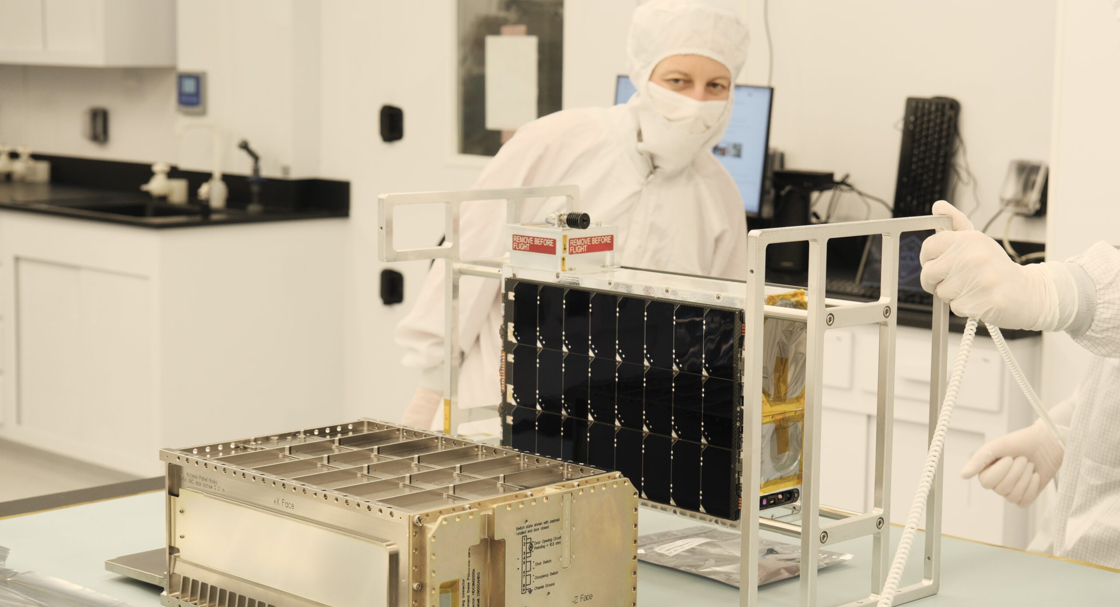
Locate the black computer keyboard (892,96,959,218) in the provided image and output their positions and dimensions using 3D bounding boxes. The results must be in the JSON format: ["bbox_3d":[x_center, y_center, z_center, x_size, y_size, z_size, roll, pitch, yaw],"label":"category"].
[{"bbox_3d":[0.904,-0.284,4.558,0.026,0.447,0.152,4,3,-38],"label":"black computer keyboard"}]

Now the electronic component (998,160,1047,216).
[{"bbox_3d":[1.095,-0.267,4.297,0.095,0.137,0.088,-4,8,-38],"label":"electronic component"}]

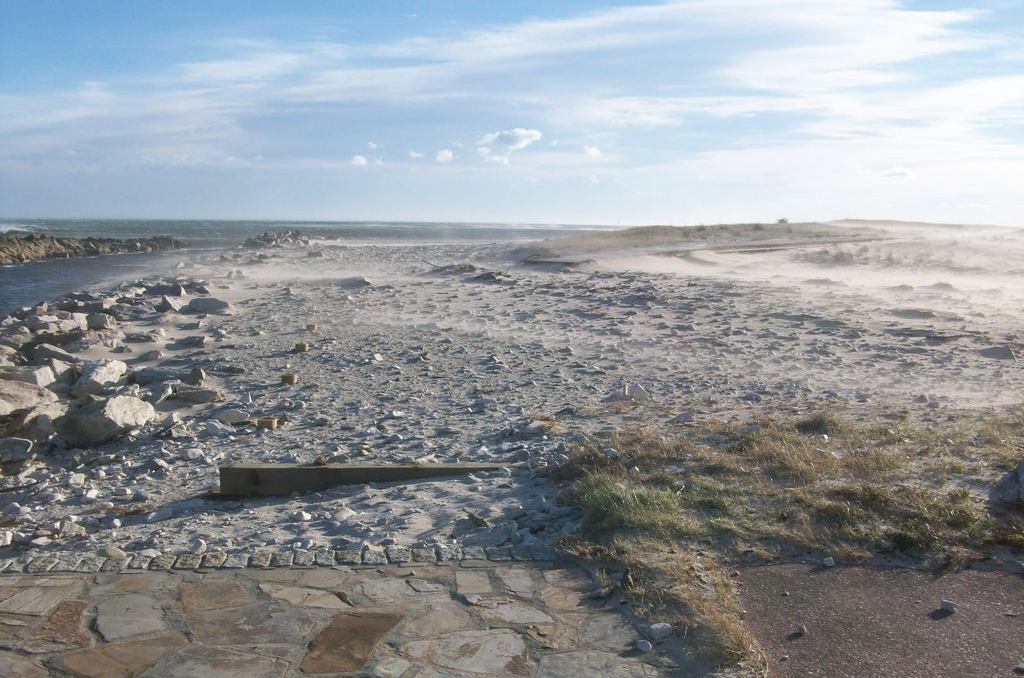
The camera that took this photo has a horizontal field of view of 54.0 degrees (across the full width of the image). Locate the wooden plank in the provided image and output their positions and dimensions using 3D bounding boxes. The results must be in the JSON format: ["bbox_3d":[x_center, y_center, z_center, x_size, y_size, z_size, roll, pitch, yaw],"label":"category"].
[{"bbox_3d":[-0.856,0.833,5.988,1.712,0.160,0.120,0,7,-3],"label":"wooden plank"}]

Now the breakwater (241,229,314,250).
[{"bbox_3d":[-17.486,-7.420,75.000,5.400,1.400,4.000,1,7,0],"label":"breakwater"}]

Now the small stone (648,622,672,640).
[{"bbox_3d":[0.579,1.134,3.936,0.088,0.055,0.065,1,7,0],"label":"small stone"}]

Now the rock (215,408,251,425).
[{"bbox_3d":[-2.201,0.605,7.996,0.290,0.120,0.200,1,7,0],"label":"rock"}]

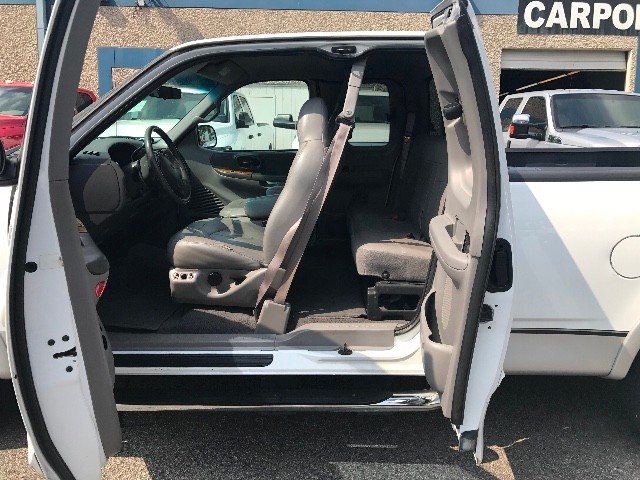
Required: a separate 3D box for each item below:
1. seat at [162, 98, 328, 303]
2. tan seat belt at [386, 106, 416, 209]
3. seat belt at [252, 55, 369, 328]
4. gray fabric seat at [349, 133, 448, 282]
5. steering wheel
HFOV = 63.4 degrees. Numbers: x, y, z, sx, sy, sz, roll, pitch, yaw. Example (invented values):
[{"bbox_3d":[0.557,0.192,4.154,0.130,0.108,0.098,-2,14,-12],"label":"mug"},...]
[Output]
[{"bbox_3d":[-0.310,-0.206,2.441,0.700,0.900,0.550,0,12,1],"label":"seat"},{"bbox_3d":[0.540,-0.538,3.443,0.180,0.650,0.120,0,12,1],"label":"tan seat belt"},{"bbox_3d":[-0.050,-0.172,2.182,0.470,1.130,0.180,0,12,1],"label":"seat belt"},{"bbox_3d":[0.425,-0.262,2.868,0.550,0.620,1.380,0,12,1],"label":"gray fabric seat"},{"bbox_3d":[-0.726,-0.346,2.438,0.110,0.386,0.386,-23,11,5],"label":"steering wheel"}]

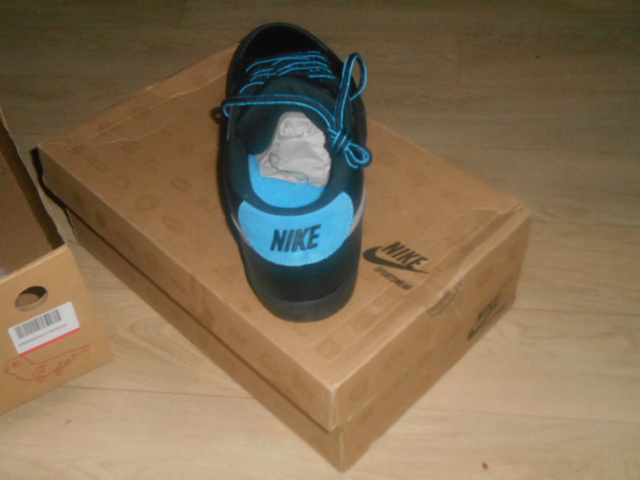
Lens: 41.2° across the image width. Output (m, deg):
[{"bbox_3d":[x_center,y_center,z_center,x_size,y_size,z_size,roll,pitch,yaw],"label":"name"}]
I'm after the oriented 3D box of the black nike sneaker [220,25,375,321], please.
[{"bbox_3d":[-0.018,-0.092,0.640,0.112,0.108,0.304,-2,47,-2],"label":"black nike sneaker"}]

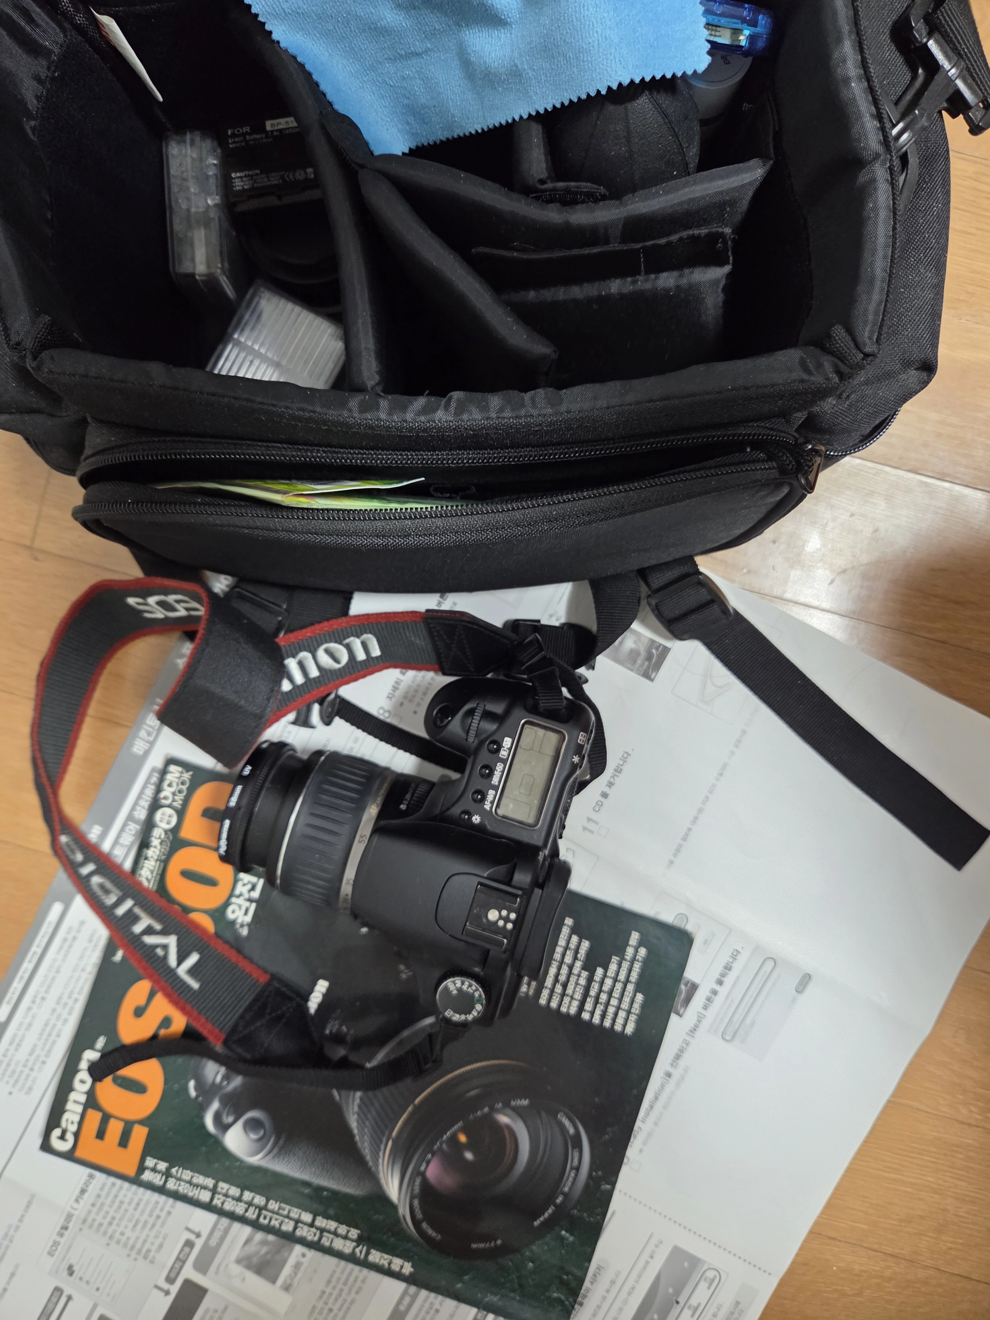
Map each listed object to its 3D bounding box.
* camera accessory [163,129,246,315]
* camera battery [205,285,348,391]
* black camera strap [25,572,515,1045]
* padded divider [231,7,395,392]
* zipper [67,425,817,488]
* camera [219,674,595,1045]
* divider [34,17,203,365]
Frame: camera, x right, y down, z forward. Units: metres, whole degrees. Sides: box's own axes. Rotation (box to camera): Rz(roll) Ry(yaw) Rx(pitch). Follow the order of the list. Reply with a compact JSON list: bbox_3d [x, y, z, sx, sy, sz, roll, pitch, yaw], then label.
[{"bbox_3d":[-0.120,-0.184,0.373,0.021,0.040,0.057,-2,91,3],"label":"camera accessory"},{"bbox_3d":[-0.094,-0.126,0.370,0.046,0.024,0.052,29,93,2],"label":"camera battery"},{"bbox_3d":[-0.101,0.082,0.408,0.225,0.075,0.235,0,92,3],"label":"black camera strap"},{"bbox_3d":[-0.048,-0.146,0.344,0.018,0.145,0.130,-19,91,3],"label":"padded divider"},{"bbox_3d":[-0.017,-0.064,0.278,0.228,0.018,0.020,-2,92,3],"label":"zipper"},{"bbox_3d":[-0.039,0.066,0.387,0.147,0.106,0.146,16,92,2],"label":"camera"},{"bbox_3d":[-0.127,-0.144,0.341,0.018,0.140,0.115,0,92,3],"label":"divider"}]

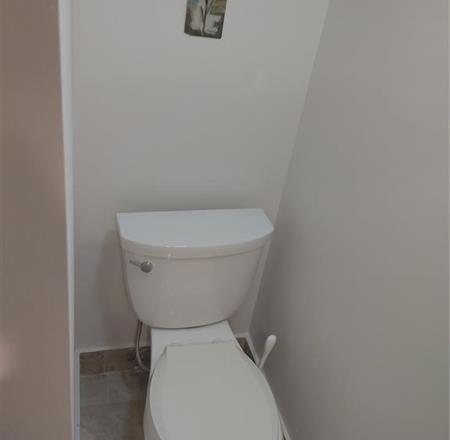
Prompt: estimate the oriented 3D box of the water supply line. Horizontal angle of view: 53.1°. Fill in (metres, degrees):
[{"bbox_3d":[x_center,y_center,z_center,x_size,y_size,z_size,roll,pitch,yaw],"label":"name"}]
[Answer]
[{"bbox_3d":[-0.293,0.451,1.616,0.060,0.285,0.060,-1,33,-18],"label":"water supply line"}]

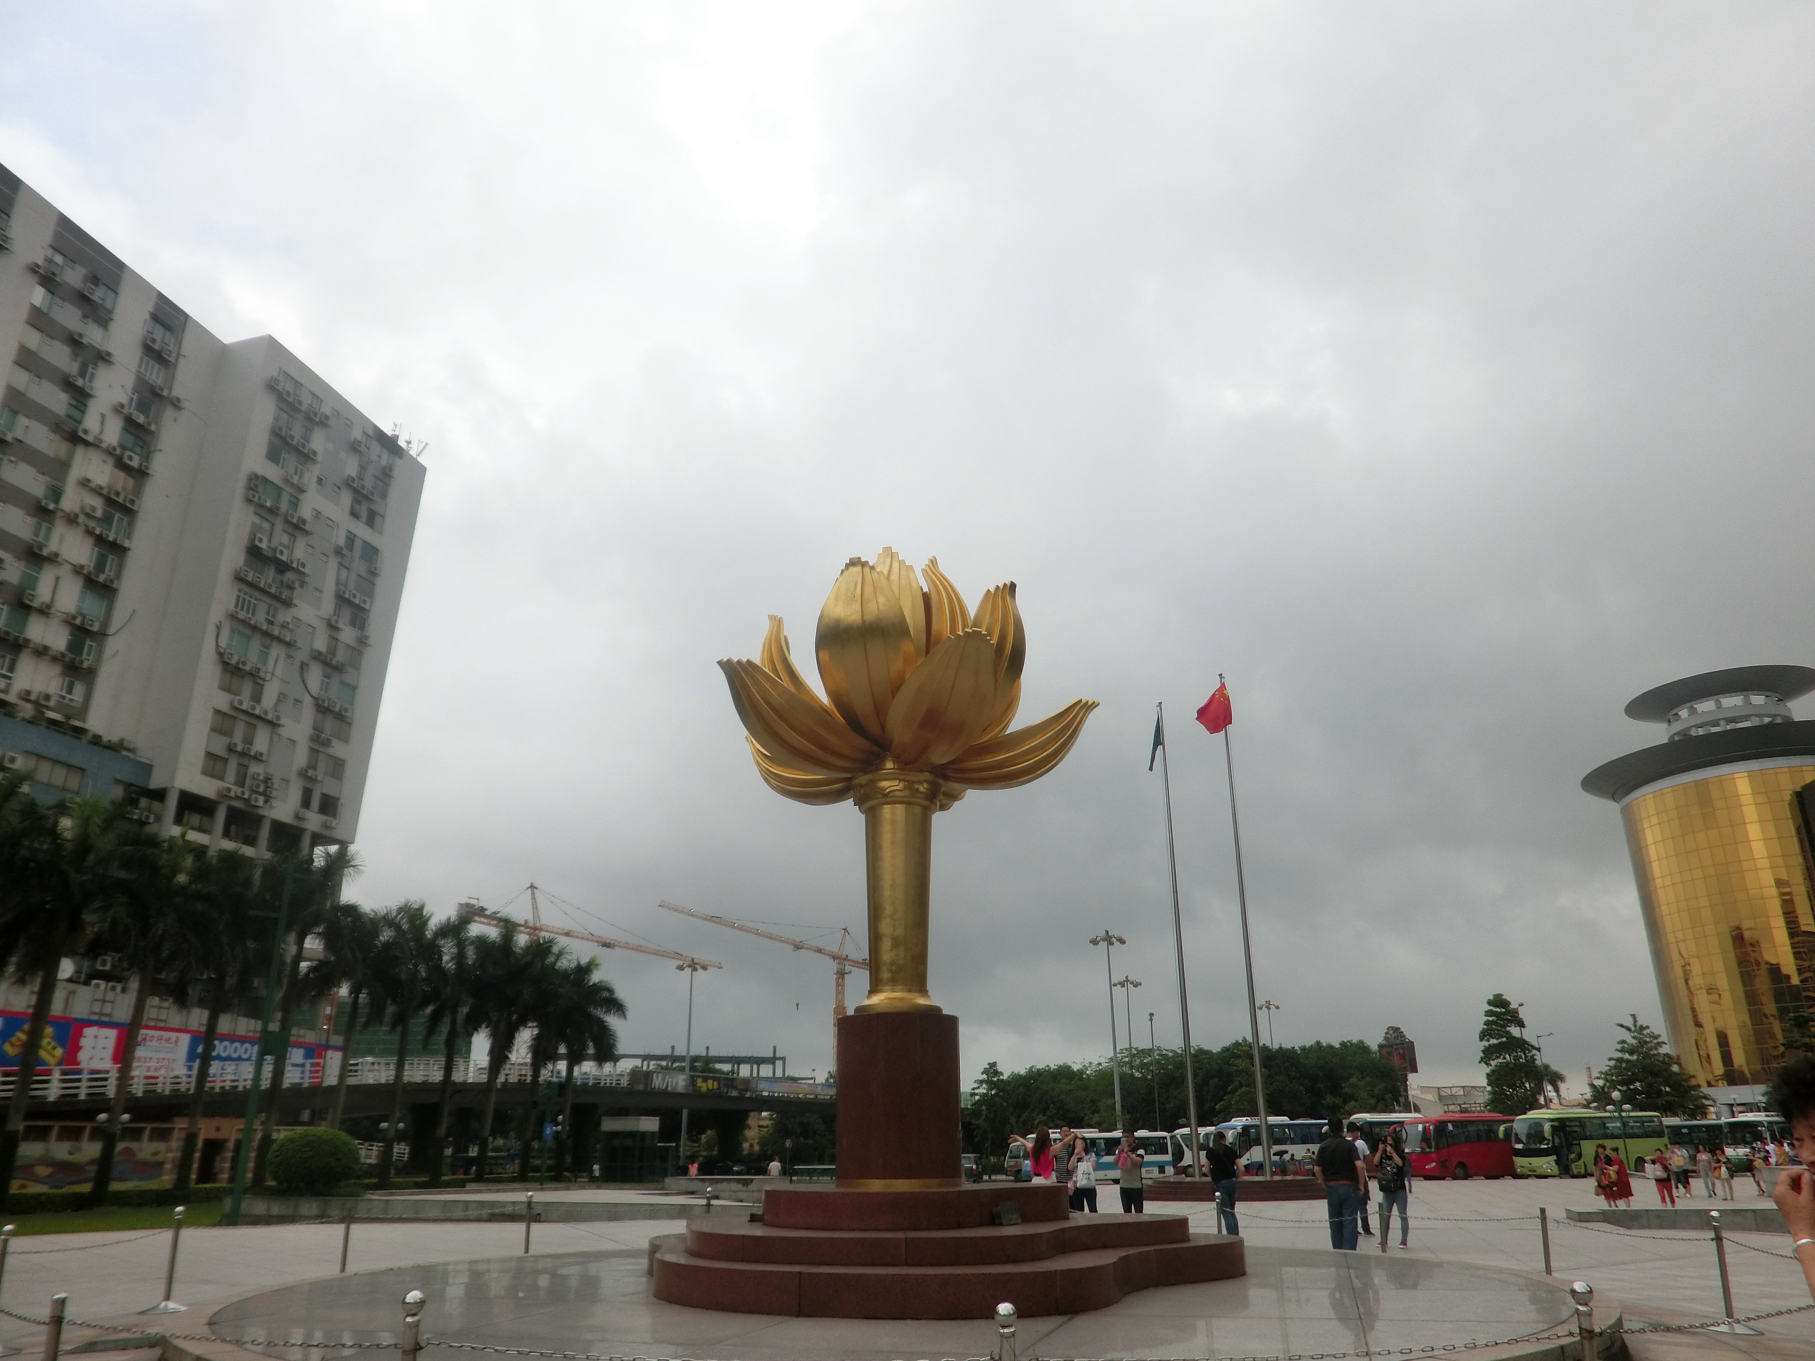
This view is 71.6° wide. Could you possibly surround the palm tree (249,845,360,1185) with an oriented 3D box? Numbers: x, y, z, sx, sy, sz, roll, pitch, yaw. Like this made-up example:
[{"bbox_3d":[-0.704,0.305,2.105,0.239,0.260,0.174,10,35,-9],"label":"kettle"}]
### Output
[{"bbox_3d":[-21.578,11.546,43.830,4.200,11.680,4.200,-1,-21,0],"label":"palm tree"}]

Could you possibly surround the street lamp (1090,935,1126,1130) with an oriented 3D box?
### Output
[{"bbox_3d":[11.599,20.733,70.149,2.050,13.315,2.050,0,-20,0],"label":"street lamp"}]

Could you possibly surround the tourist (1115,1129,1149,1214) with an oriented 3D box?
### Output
[{"bbox_3d":[3.981,8.850,22.300,0.550,1.680,0.450,-6,-21,13],"label":"tourist"}]

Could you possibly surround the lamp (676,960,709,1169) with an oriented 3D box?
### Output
[{"bbox_3d":[-13.971,24.403,79.520,2.100,13.220,2.100,0,-20,0],"label":"lamp"}]

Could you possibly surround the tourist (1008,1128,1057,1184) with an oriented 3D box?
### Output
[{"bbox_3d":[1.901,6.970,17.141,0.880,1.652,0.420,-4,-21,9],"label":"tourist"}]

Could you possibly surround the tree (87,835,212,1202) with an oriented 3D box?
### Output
[{"bbox_3d":[-23.571,10.078,38.674,4.200,10.830,4.200,-1,-21,0],"label":"tree"}]

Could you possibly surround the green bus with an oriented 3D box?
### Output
[{"bbox_3d":[38.400,26.118,70.846,10.092,3.300,2.480,12,-24,-29],"label":"green bus"}]

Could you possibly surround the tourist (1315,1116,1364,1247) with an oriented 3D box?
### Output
[{"bbox_3d":[5.160,6.037,14.812,0.600,1.710,0.380,-5,-21,13],"label":"tourist"}]

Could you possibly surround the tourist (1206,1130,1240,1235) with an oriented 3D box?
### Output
[{"bbox_3d":[5.001,7.989,19.949,0.530,1.620,0.360,-3,-21,6],"label":"tourist"}]

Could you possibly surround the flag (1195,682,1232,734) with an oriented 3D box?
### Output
[{"bbox_3d":[10.821,0.995,44.460,1.300,1.960,0.700,-1,-21,0],"label":"flag"}]

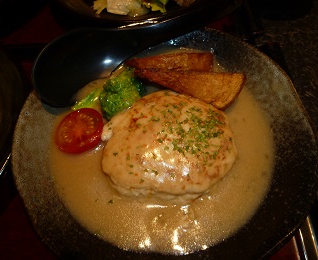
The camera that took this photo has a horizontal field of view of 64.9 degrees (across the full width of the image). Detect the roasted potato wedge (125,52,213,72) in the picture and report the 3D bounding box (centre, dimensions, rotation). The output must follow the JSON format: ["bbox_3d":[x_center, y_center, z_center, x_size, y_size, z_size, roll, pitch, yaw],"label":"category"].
[{"bbox_3d":[0.009,-0.058,0.236,0.083,0.026,0.027,2,60,2],"label":"roasted potato wedge"}]

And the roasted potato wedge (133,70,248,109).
[{"bbox_3d":[0.026,-0.039,0.223,0.094,0.028,0.030,10,61,7],"label":"roasted potato wedge"}]

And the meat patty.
[{"bbox_3d":[0.007,0.009,0.197,0.105,0.033,0.094,0,60,1],"label":"meat patty"}]

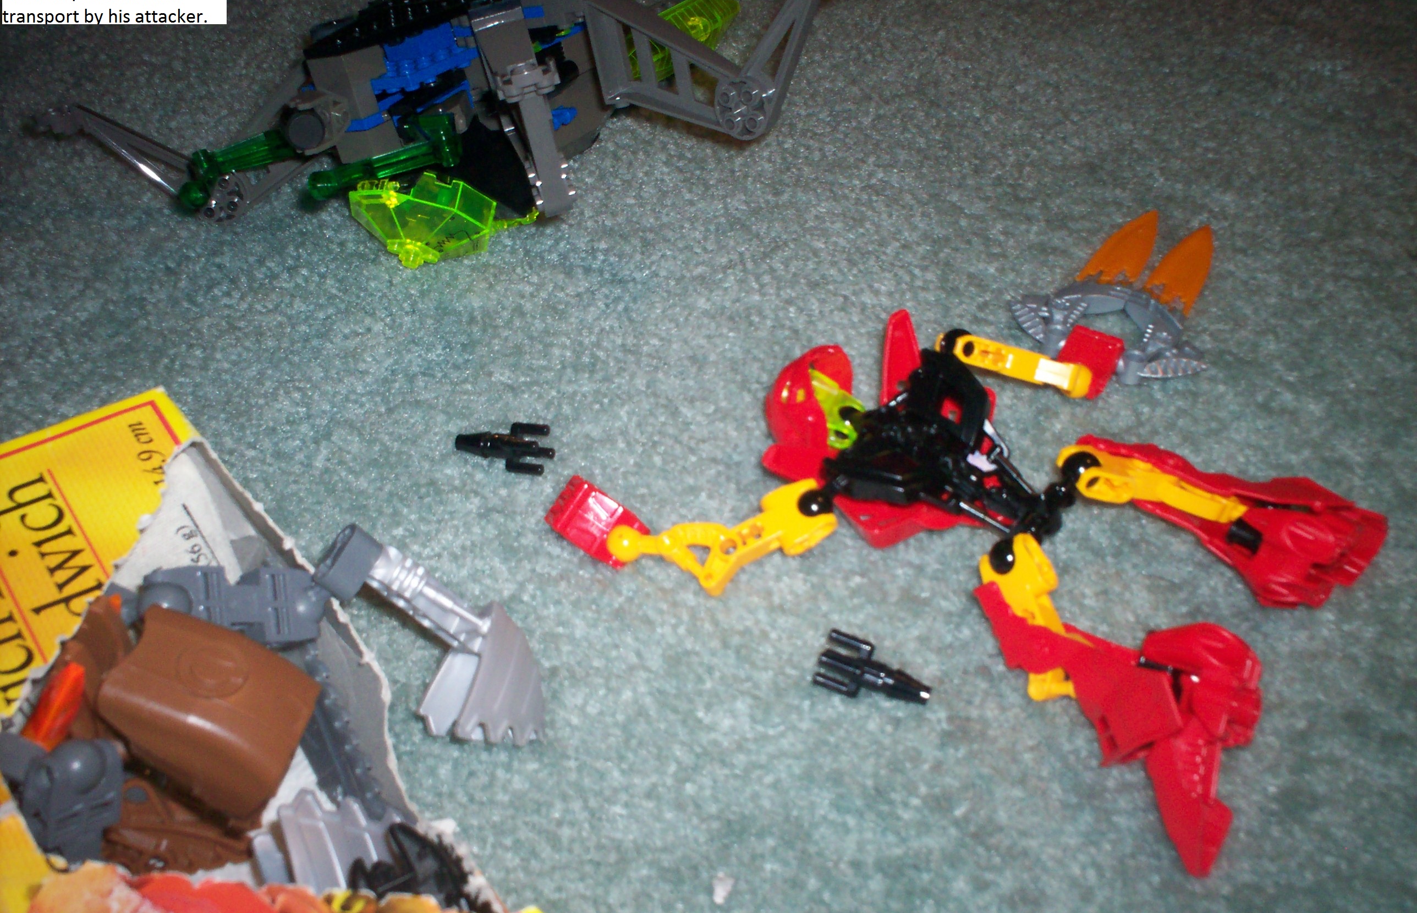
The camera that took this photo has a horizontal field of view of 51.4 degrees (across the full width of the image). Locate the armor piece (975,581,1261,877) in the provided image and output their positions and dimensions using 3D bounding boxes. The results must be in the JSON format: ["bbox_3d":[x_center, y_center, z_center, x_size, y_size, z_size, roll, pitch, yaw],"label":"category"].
[{"bbox_3d":[0.099,0.053,0.340,0.041,0.029,0.090,-24,41,-10],"label":"armor piece"}]

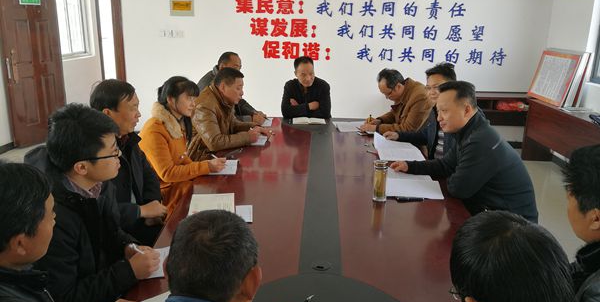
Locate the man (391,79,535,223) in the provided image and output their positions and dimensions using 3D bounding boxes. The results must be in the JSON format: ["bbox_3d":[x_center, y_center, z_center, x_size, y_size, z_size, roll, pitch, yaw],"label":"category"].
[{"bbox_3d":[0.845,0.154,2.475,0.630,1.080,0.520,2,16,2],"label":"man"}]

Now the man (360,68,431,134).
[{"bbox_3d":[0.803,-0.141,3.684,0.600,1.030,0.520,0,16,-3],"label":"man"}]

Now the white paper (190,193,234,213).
[{"bbox_3d":[-0.410,0.251,2.188,0.210,0.006,0.295,-1,16,-8],"label":"white paper"}]

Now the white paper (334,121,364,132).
[{"bbox_3d":[0.414,-0.195,3.795,0.270,0.006,0.310,1,16,-1],"label":"white paper"}]

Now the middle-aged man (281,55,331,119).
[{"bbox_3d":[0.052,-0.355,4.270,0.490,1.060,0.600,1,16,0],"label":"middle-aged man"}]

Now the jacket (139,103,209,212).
[{"bbox_3d":[-0.702,0.067,2.642,0.430,0.660,0.450,2,16,2],"label":"jacket"}]

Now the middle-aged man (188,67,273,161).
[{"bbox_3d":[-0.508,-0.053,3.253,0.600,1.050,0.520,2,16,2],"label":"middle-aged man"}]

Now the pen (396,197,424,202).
[{"bbox_3d":[0.541,0.235,2.289,0.140,0.015,0.015,-1,16,-7],"label":"pen"}]

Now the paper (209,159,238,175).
[{"bbox_3d":[-0.438,0.091,2.733,0.180,0.012,0.250,0,16,-5],"label":"paper"}]

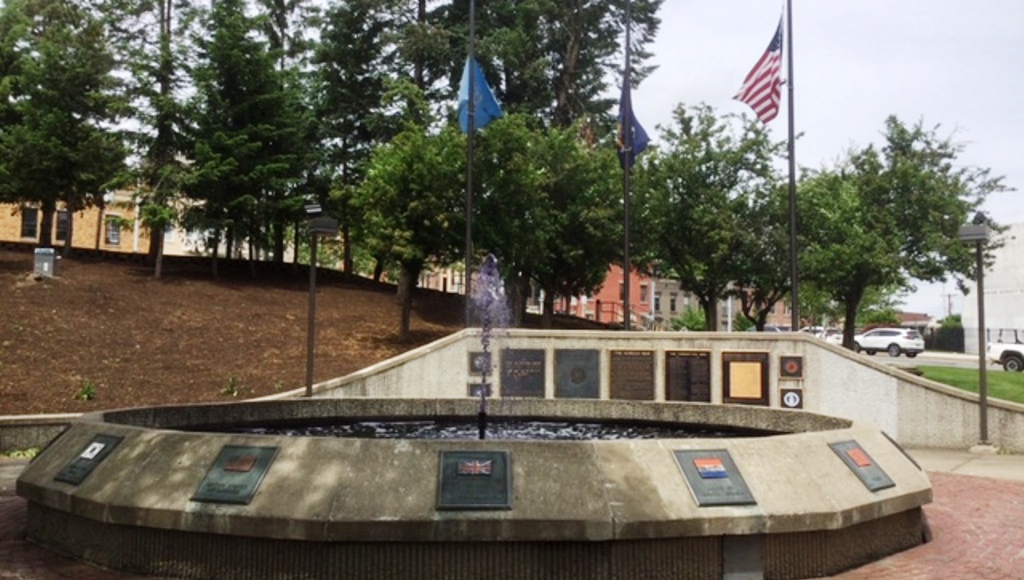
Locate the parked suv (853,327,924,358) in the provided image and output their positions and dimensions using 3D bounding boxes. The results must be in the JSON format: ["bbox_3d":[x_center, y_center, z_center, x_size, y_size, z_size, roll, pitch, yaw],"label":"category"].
[{"bbox_3d":[21.626,3.137,53.833,1.850,1.680,4.600,4,-6,-36],"label":"parked suv"}]

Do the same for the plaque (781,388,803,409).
[{"bbox_3d":[5.503,2.156,18.053,0.440,0.411,0.050,0,-5,8],"label":"plaque"}]

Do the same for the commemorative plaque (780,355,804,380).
[{"bbox_3d":[5.495,1.516,17.995,0.459,0.440,0.050,1,-5,-3],"label":"commemorative plaque"}]

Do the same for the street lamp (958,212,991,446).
[{"bbox_3d":[8.799,0.726,17.409,0.580,4.444,0.450,5,-7,-44],"label":"street lamp"}]

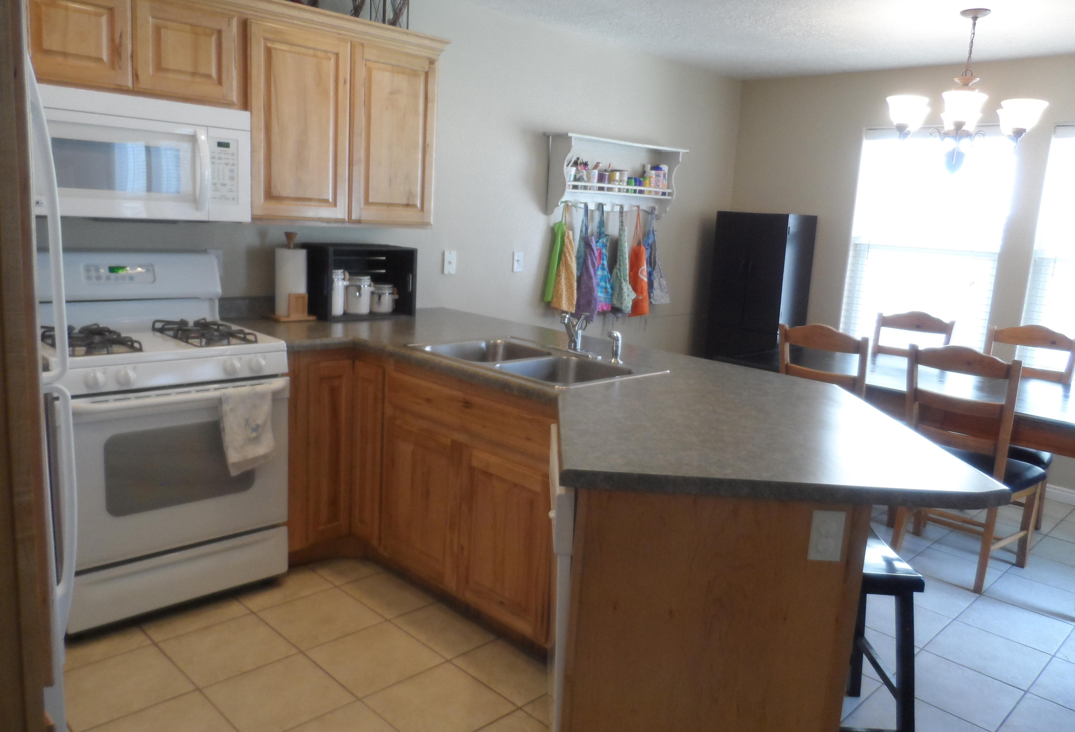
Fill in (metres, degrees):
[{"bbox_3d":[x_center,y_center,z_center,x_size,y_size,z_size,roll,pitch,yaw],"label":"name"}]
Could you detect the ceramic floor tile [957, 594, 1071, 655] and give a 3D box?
[{"bbox_3d":[1.868,1.012,2.916,0.330,0.010,0.330,-6,14,-44],"label":"ceramic floor tile"}]

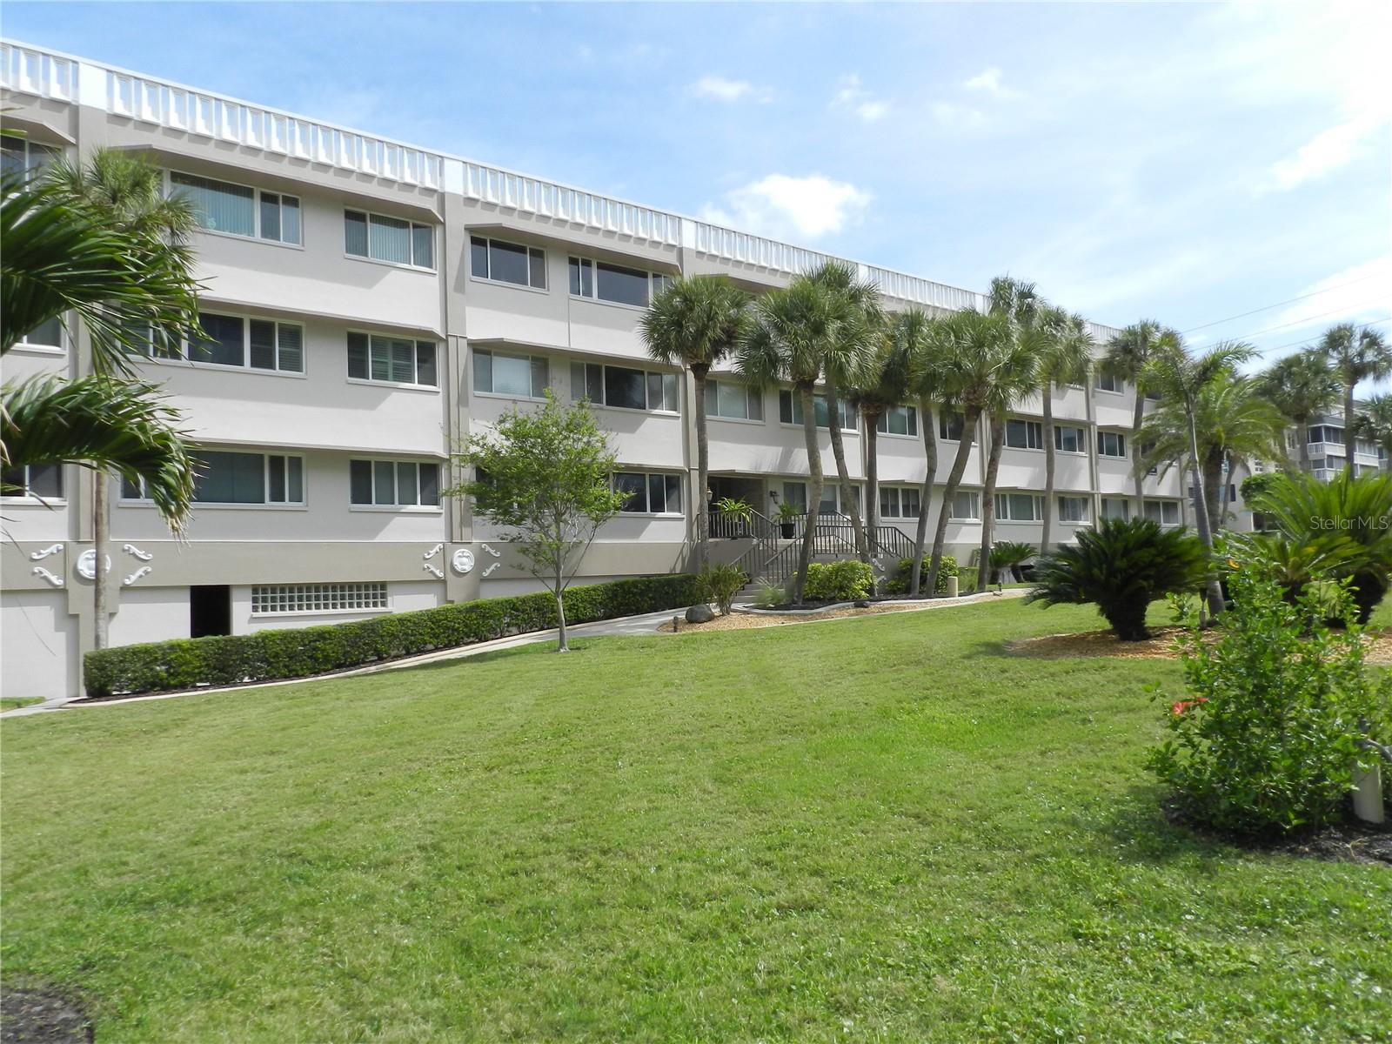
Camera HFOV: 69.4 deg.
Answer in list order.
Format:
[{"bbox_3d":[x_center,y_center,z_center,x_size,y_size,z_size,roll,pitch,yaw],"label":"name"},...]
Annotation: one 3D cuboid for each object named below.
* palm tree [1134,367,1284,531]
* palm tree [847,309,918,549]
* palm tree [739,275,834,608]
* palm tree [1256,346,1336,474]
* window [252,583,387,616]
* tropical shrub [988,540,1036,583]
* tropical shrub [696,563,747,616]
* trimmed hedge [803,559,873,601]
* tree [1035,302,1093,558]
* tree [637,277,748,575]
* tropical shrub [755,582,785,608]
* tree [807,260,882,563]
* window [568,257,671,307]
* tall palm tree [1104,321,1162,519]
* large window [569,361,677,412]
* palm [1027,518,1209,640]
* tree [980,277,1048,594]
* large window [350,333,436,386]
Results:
[{"bbox_3d":[16.171,-1.635,31.132,4.600,6.174,4.600,-2,-4,0],"label":"palm tree"},{"bbox_3d":[6.084,-2.370,32.700,2.414,9.091,2.414,-2,-3,11],"label":"palm tree"},{"bbox_3d":[2.345,-2.027,25.500,2.673,8.276,2.593,-2,-3,5],"label":"palm tree"},{"bbox_3d":[24.863,-2.971,41.218,3.200,8.381,3.200,-2,-4,0],"label":"palm tree"},{"bbox_3d":[-8.802,1.807,23.713,3.158,0.660,0.130,1,-4,-39],"label":"window"},{"bbox_3d":[10.685,1.343,34.000,1.618,1.471,1.537,-3,-3,17],"label":"tropical shrub"},{"bbox_3d":[0.679,1.751,26.140,1.329,1.383,1.250,-2,-4,0],"label":"tropical shrub"},{"bbox_3d":[3.973,1.657,28.143,2.009,1.156,1.500,-2,-4,0],"label":"trimmed hedge"},{"bbox_3d":[13.947,-3.227,38.255,2.786,10.043,2.750,-2,-4,0],"label":"tree"},{"bbox_3d":[0.086,-2.518,29.826,3.200,9.755,3.200,-2,-4,0],"label":"tree"},{"bbox_3d":[1.802,1.802,24.500,0.769,0.610,0.730,-2,-3,4],"label":"tropical shrub"},{"bbox_3d":[4.010,-2.857,29.540,3.004,9.867,2.800,-2,-4,0],"label":"tree"},{"bbox_3d":[-2.050,-6.847,29.377,3.885,1.152,0.150,1,-5,-39],"label":"window"},{"bbox_3d":[19.421,-3.713,43.785,2.900,10.294,2.900,-2,-4,0],"label":"tall palm tree"},{"bbox_3d":[-2.015,-3.931,29.476,3.872,1.200,0.140,1,-4,-39],"label":"large window"},{"bbox_3d":[5.240,0.710,12.500,2.272,1.514,2.158,-3,-4,23],"label":"palm"},{"bbox_3d":[10.055,-2.884,31.729,2.849,9.951,2.600,-2,-4,0],"label":"tree"},{"bbox_3d":[-7.423,-3.988,24.728,2.298,1.175,0.150,1,-5,-39],"label":"large window"}]

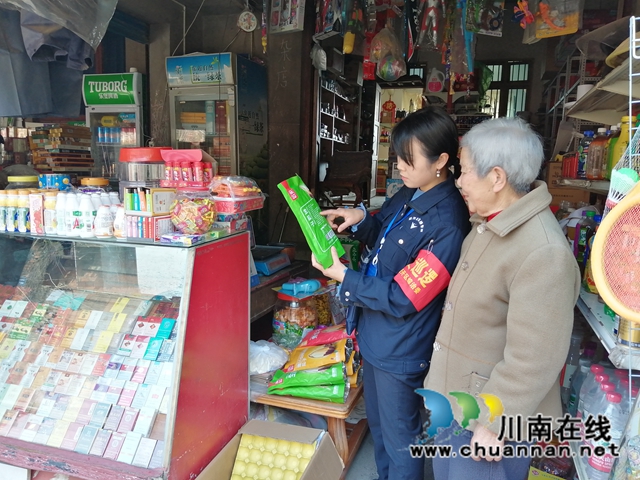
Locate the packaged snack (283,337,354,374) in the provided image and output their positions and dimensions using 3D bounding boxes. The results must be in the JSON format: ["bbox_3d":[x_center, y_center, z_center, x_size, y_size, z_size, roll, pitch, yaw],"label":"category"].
[{"bbox_3d":[-0.006,0.457,1.900,0.270,0.050,0.155,-15,22,24],"label":"packaged snack"}]

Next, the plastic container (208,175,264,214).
[{"bbox_3d":[-0.336,-0.184,1.894,0.126,0.130,0.200,5,11,24],"label":"plastic container"}]

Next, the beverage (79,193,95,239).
[{"bbox_3d":[-0.798,-0.083,1.635,0.050,0.147,0.050,4,10,17],"label":"beverage"}]

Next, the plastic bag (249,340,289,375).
[{"bbox_3d":[-0.247,0.531,2.180,0.220,0.130,0.180,2,9,0],"label":"plastic bag"}]

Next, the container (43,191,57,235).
[{"bbox_3d":[-0.943,-0.096,1.680,0.043,0.147,0.043,4,9,13],"label":"container"}]

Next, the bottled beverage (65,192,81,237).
[{"bbox_3d":[-0.858,-0.087,1.656,0.050,0.147,0.050,4,10,17],"label":"bottled beverage"}]

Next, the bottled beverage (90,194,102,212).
[{"bbox_3d":[-0.774,-0.089,1.666,0.048,0.148,0.048,4,9,13],"label":"bottled beverage"}]

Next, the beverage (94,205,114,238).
[{"bbox_3d":[-0.735,-0.064,1.631,0.062,0.113,0.062,4,10,17],"label":"beverage"}]

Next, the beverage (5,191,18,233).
[{"bbox_3d":[-1.107,-0.109,1.722,0.043,0.149,0.043,4,9,13],"label":"beverage"}]

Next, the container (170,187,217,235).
[{"bbox_3d":[-0.454,-0.105,1.728,0.158,0.165,0.158,4,10,17],"label":"container"}]

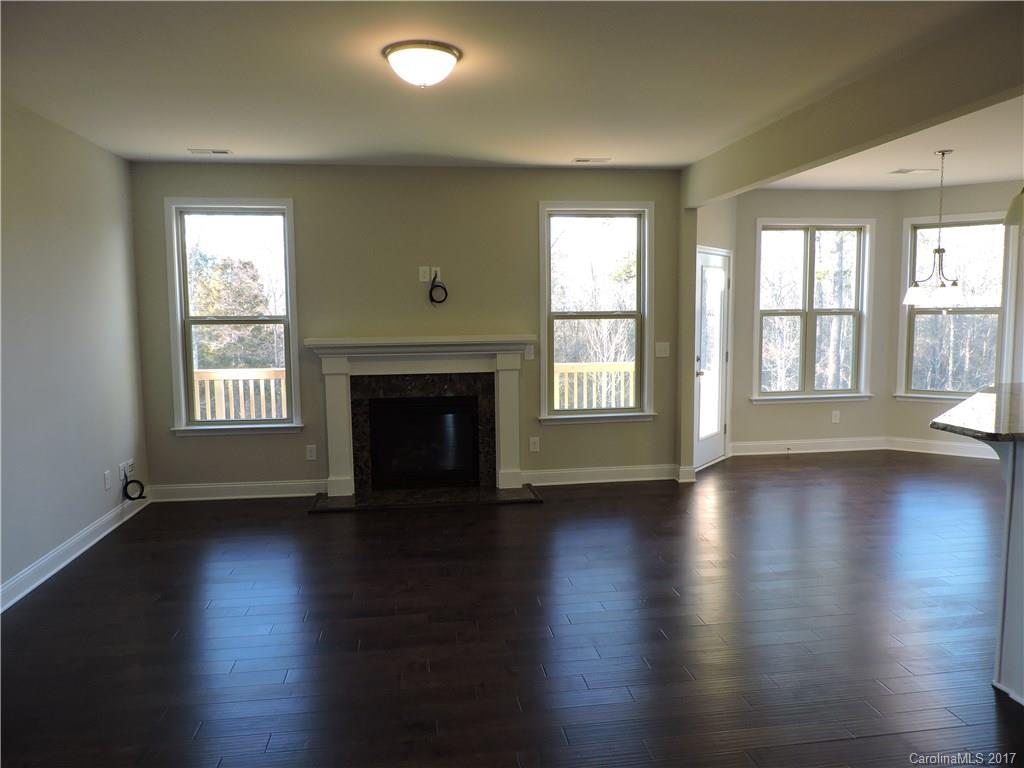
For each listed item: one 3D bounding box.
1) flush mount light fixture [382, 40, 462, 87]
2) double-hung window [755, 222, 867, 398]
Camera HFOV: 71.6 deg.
[{"bbox_3d":[-0.420,-1.468,3.346,0.385,0.150,0.385,-1,6,-7],"label":"flush mount light fixture"},{"bbox_3d":[3.155,-0.780,7.460,1.280,1.860,0.110,-1,6,-7],"label":"double-hung window"}]

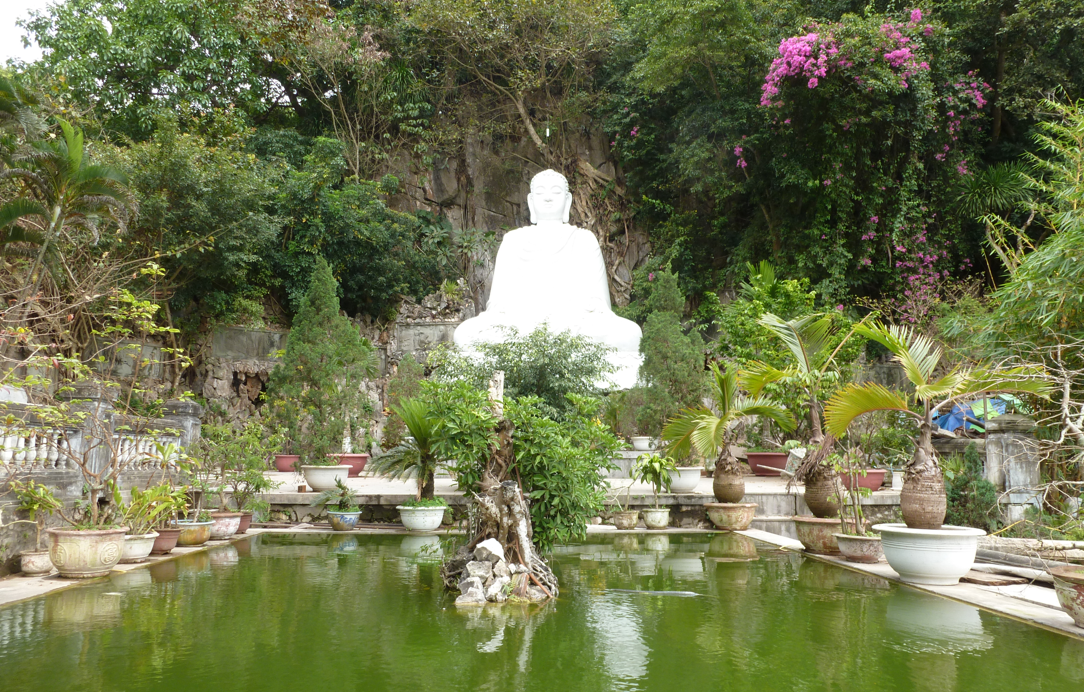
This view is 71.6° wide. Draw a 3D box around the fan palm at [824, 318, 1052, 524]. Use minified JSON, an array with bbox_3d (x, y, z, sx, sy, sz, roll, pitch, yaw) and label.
[{"bbox_3d":[4.499,0.898,8.581,2.289,2.373,1.831,-5,-10,27],"label":"fan palm"}]

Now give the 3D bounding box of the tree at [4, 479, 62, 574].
[{"bbox_3d":[-6.055,2.162,8.950,0.572,1.131,0.515,6,-11,-33],"label":"tree"}]

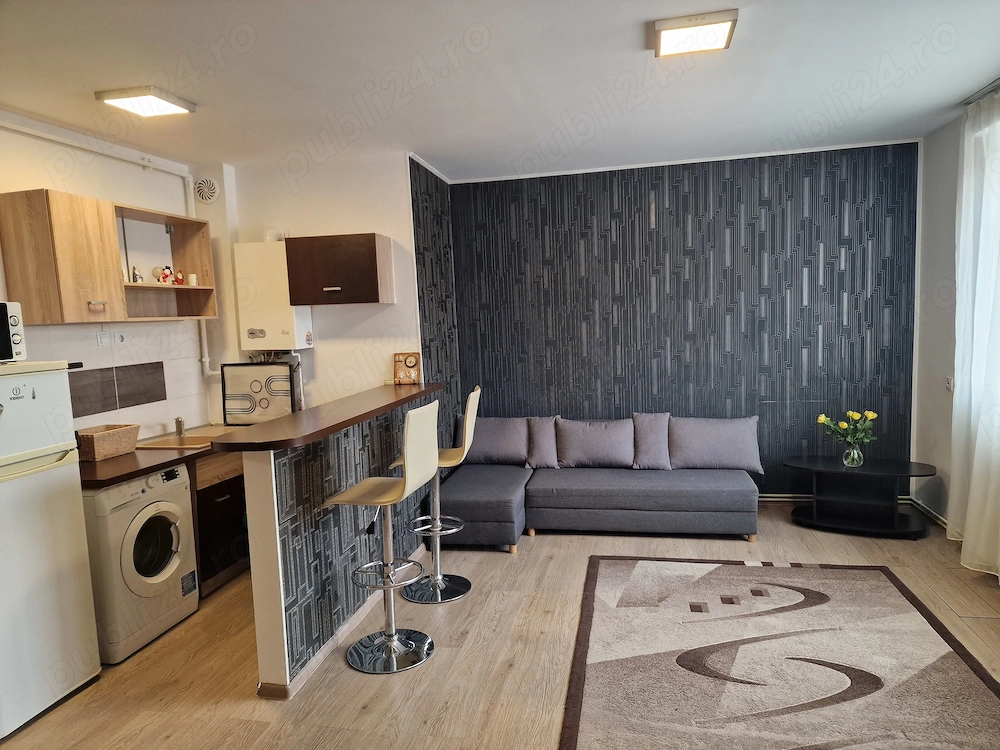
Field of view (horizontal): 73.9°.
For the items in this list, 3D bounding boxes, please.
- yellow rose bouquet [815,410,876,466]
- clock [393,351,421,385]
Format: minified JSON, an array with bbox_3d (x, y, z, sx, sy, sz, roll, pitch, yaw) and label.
[{"bbox_3d":[2.308,0.414,4.418,0.361,0.384,0.340,1,6,28],"label":"yellow rose bouquet"},{"bbox_3d":[-0.625,-0.040,4.517,0.168,0.212,0.045,-1,0,12],"label":"clock"}]

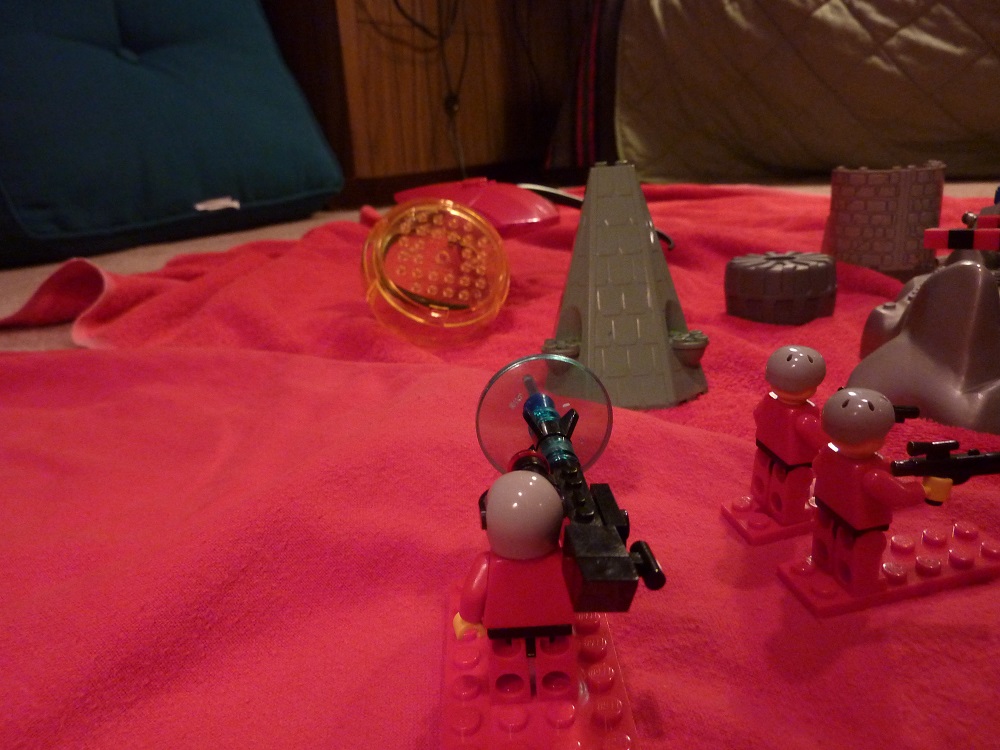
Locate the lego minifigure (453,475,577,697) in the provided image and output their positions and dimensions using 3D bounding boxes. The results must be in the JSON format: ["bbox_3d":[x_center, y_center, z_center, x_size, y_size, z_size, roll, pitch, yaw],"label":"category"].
[{"bbox_3d":[0.003,0.035,0.125,0.025,0.042,0.018,-5,18,0],"label":"lego minifigure"}]

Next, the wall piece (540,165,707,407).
[{"bbox_3d":[0.046,-0.036,0.278,0.064,0.088,0.048,-3,17,9],"label":"wall piece"}]

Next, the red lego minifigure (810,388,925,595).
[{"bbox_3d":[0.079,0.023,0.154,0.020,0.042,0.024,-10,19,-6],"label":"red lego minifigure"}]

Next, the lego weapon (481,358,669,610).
[{"bbox_3d":[0.014,0.018,0.189,0.039,0.039,0.126,-6,16,-2],"label":"lego weapon"}]

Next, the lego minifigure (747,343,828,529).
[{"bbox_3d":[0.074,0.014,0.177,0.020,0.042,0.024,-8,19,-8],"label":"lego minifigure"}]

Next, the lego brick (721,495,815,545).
[{"bbox_3d":[0.075,0.035,0.184,0.032,0.005,0.016,-8,19,-8],"label":"lego brick"}]

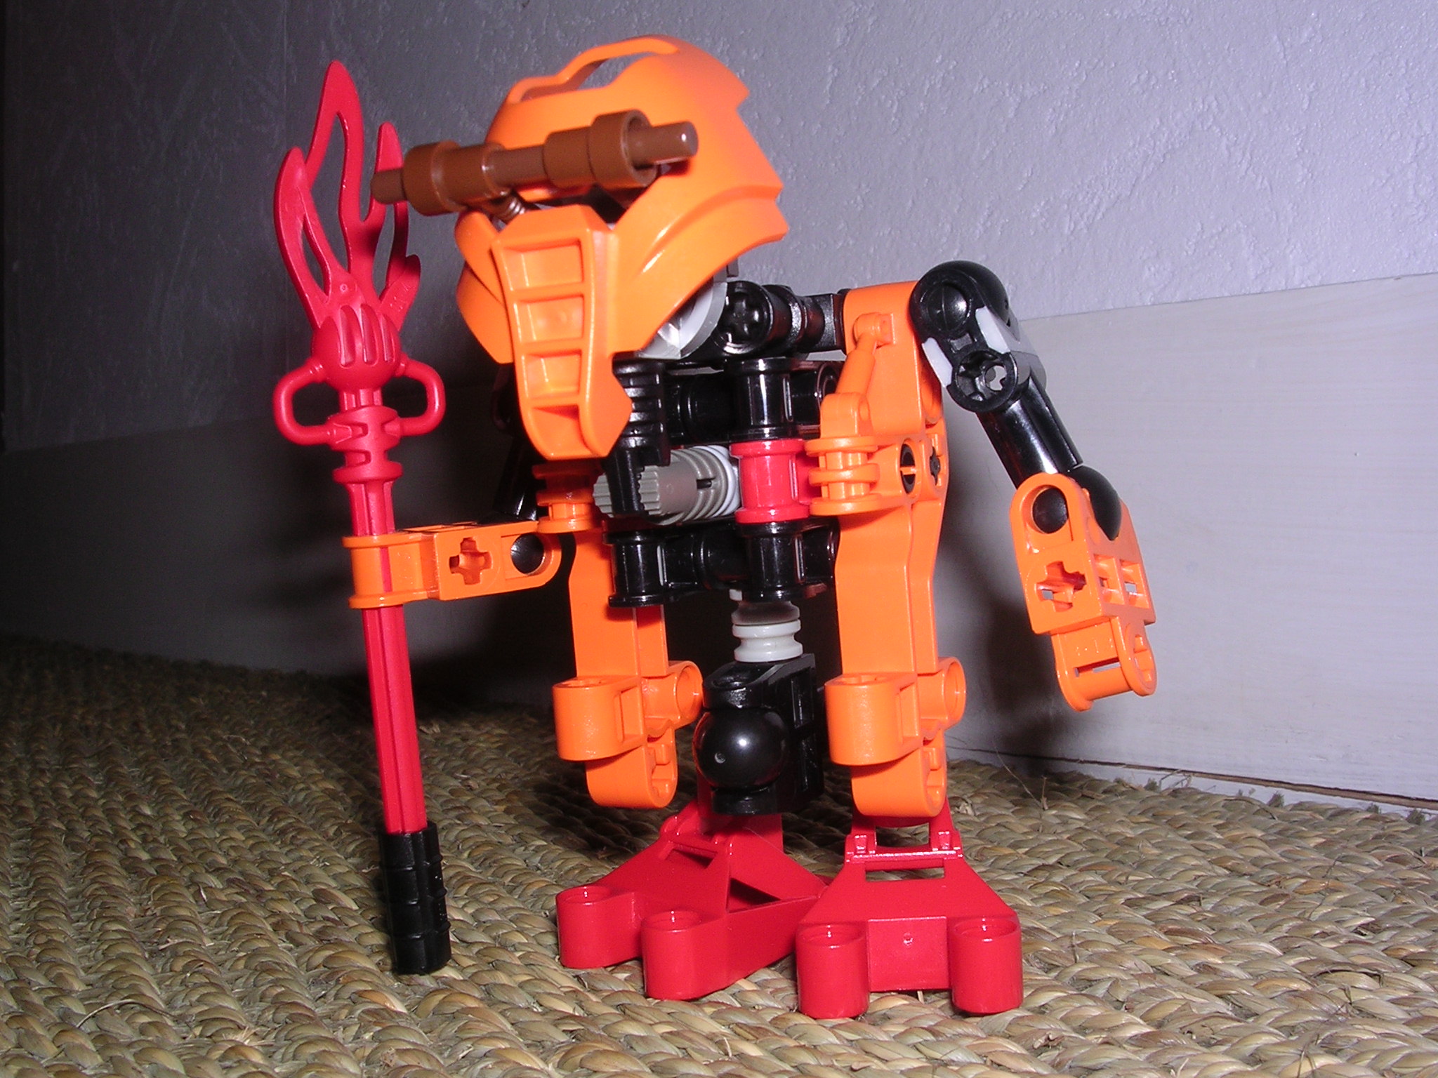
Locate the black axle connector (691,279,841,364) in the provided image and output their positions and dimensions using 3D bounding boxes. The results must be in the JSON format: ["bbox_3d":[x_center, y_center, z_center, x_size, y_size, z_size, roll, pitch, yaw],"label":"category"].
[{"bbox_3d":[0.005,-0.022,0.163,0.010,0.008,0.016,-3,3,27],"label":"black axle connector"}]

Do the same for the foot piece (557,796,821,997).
[{"bbox_3d":[0.002,0.037,0.185,0.036,0.022,0.024,-2,2,-41],"label":"foot piece"}]

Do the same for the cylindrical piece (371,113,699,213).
[{"bbox_3d":[-0.019,-0.036,0.150,0.039,0.007,0.007,0,5,31],"label":"cylindrical piece"}]

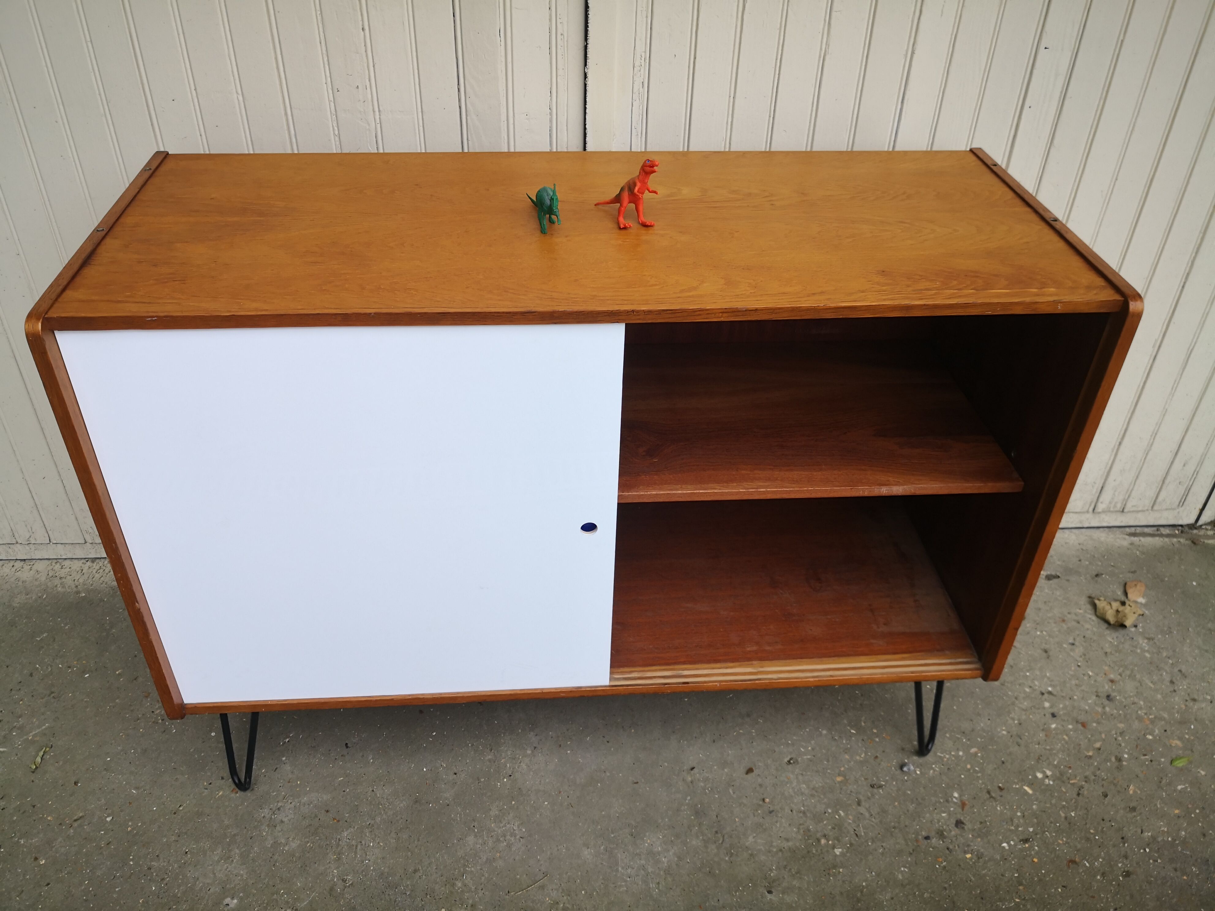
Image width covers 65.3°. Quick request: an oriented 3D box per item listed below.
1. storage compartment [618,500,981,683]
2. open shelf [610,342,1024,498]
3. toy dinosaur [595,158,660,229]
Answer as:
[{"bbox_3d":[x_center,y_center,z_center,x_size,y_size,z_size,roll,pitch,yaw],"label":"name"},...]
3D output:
[{"bbox_3d":[0.245,0.078,1.362,0.511,0.253,0.406,-2,38,-4],"label":"storage compartment"},{"bbox_3d":[0.251,-0.149,1.207,0.511,0.253,0.369,-2,38,-4],"label":"open shelf"},{"bbox_3d":[0.019,-0.319,1.129,0.095,0.080,0.040,32,47,32],"label":"toy dinosaur"}]

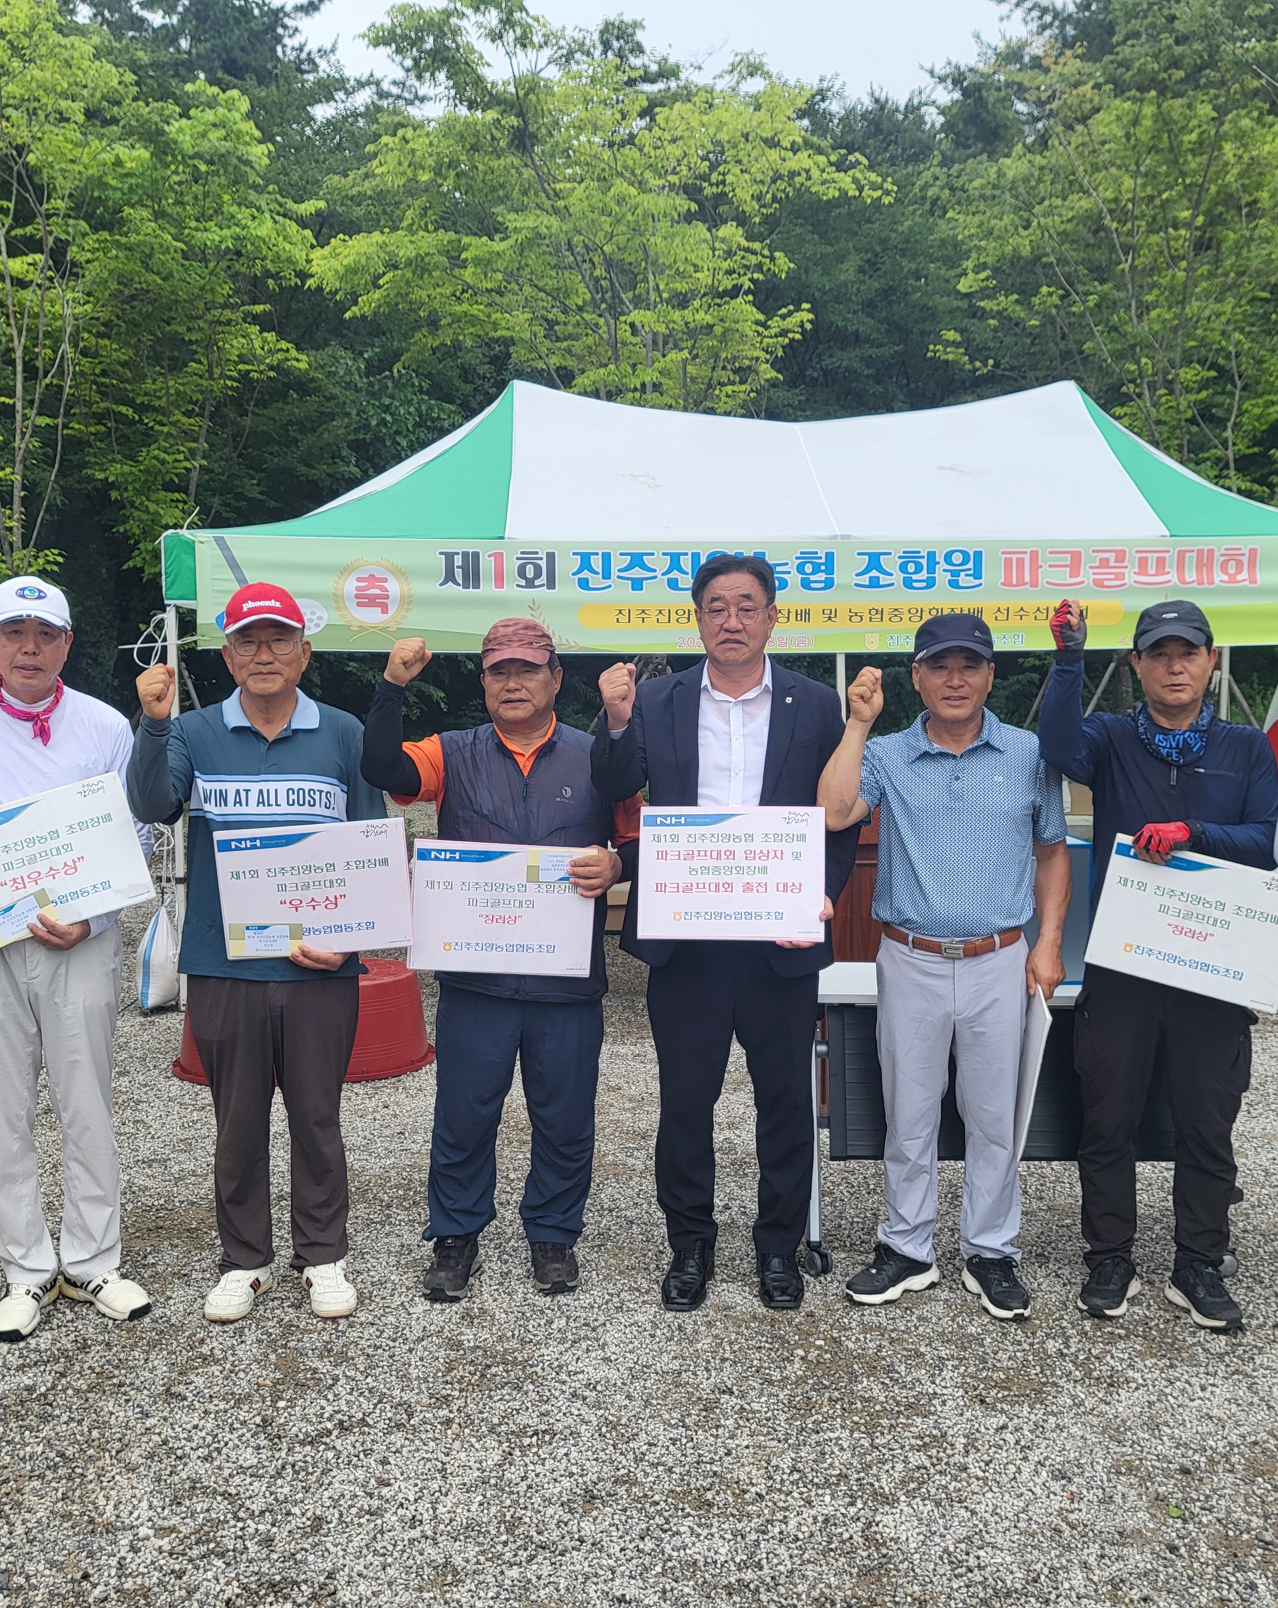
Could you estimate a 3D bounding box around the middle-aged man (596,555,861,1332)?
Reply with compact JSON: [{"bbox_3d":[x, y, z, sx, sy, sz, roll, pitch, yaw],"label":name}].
[{"bbox_3d":[0.204,0.299,3.893,0.614,1.784,0.450,0,4,1],"label":"middle-aged man"}]

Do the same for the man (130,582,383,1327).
[{"bbox_3d":[-0.885,0.341,3.810,0.574,1.712,0.450,-1,4,-9],"label":"man"}]

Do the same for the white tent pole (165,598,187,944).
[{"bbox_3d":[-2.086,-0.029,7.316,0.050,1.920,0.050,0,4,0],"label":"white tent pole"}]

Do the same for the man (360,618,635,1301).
[{"bbox_3d":[-0.344,0.363,3.988,0.653,1.642,0.450,0,4,-4],"label":"man"}]

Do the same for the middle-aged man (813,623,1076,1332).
[{"bbox_3d":[0.723,0.368,3.898,0.588,1.646,0.450,1,4,7],"label":"middle-aged man"}]

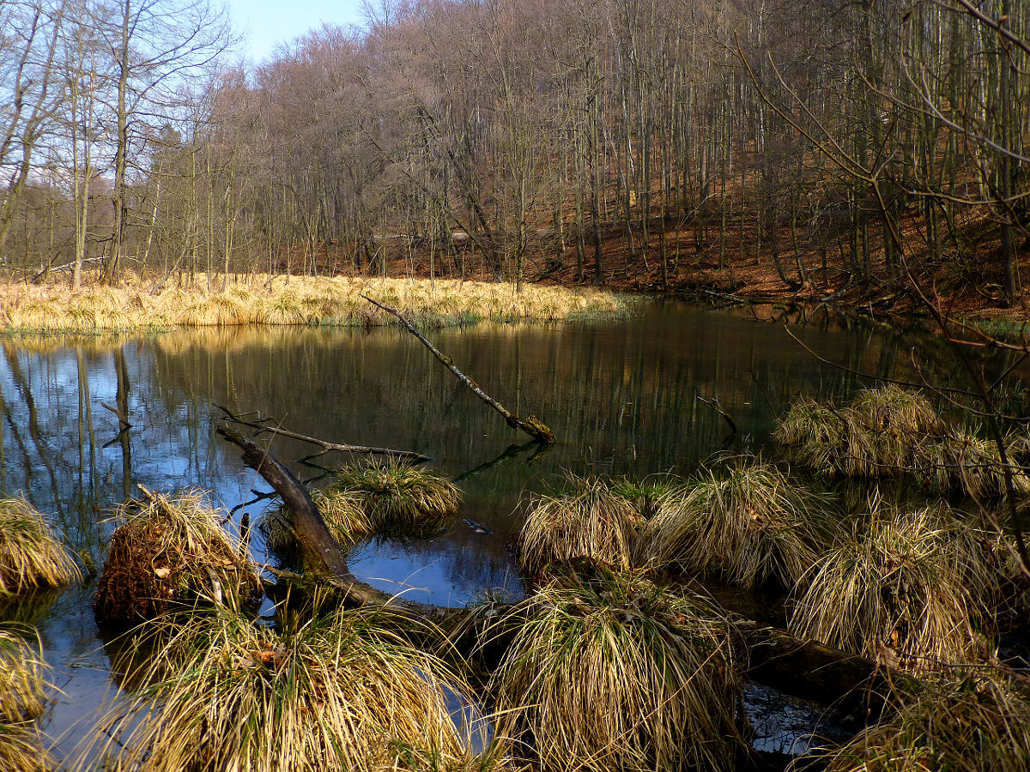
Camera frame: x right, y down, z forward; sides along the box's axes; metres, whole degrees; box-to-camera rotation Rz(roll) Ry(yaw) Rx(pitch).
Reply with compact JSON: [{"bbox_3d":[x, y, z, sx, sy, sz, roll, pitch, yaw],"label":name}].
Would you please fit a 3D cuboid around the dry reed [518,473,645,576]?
[{"bbox_3d":[0.407,0.815,6.290,0.790,0.547,0.750,1,8,4],"label":"dry reed"}]

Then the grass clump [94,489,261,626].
[{"bbox_3d":[-1.835,0.871,5.518,0.873,0.649,0.830,-3,8,-19],"label":"grass clump"}]

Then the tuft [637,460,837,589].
[{"bbox_3d":[1.358,0.773,6.236,1.202,0.644,1.142,2,8,12],"label":"tuft"}]

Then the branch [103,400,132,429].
[{"bbox_3d":[-4.330,0.300,10.947,0.360,0.280,0.170,0,8,-3],"label":"branch"}]

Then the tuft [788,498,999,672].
[{"bbox_3d":[1.827,0.911,4.921,0.958,0.735,0.911,3,9,21],"label":"tuft"}]

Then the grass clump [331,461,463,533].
[{"bbox_3d":[-0.869,0.741,7.472,0.958,0.367,0.910,-1,8,-7],"label":"grass clump"}]

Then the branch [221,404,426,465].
[{"bbox_3d":[-1.740,0.427,9.127,2.000,0.540,0.400,0,8,-1],"label":"branch"}]

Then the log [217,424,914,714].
[{"bbox_3d":[0.050,0.804,5.019,3.650,0.930,0.500,3,9,24],"label":"log"}]

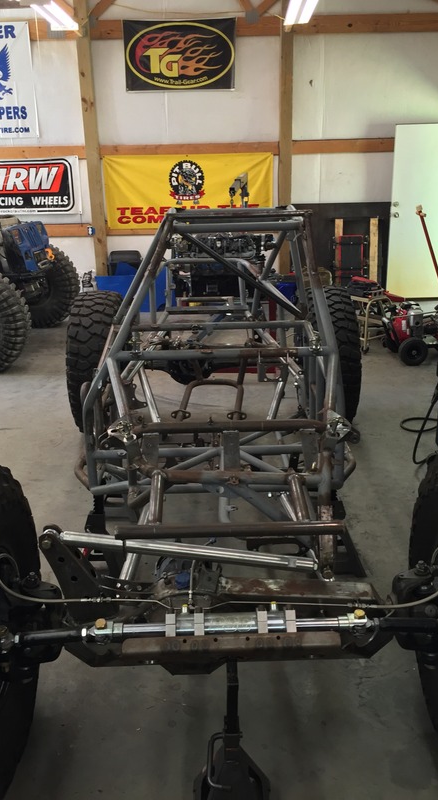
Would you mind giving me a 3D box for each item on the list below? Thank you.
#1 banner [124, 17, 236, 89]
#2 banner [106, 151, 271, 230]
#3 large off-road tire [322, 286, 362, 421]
[{"bbox_3d":[-0.447,-4.047,7.886,1.299,0.772,0.020,-3,19,-3],"label":"banner"},{"bbox_3d":[-0.354,-2.602,8.390,2.086,0.879,0.020,-3,19,-3],"label":"banner"},{"bbox_3d":[0.709,-0.274,4.452,0.305,0.949,0.949,-2,19,-1],"label":"large off-road tire"}]

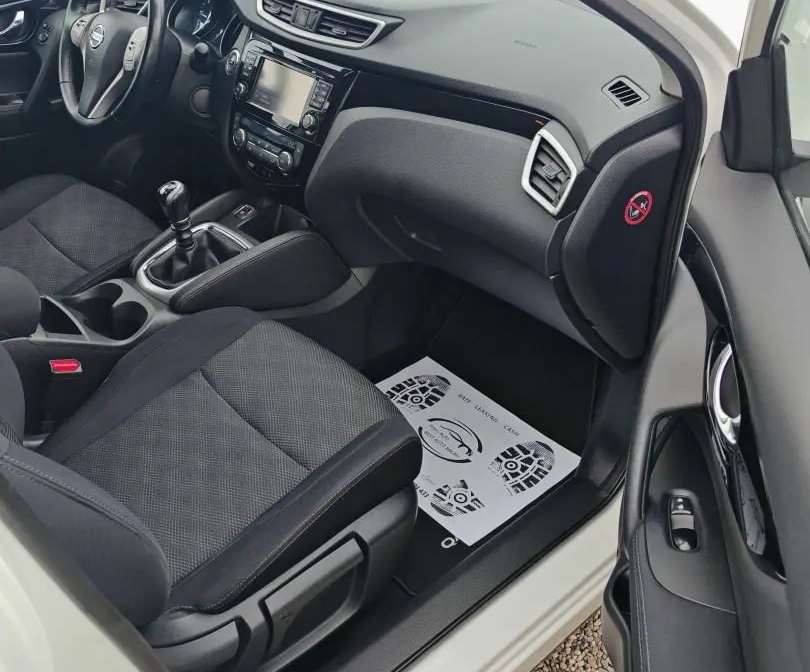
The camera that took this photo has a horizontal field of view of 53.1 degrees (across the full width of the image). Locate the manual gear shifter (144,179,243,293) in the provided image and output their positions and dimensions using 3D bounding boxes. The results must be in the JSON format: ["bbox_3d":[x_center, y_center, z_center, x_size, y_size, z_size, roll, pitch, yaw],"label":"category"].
[{"bbox_3d":[-0.396,-0.197,1.502,0.145,0.197,0.120,-22,42,-39],"label":"manual gear shifter"}]

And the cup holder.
[{"bbox_3d":[-0.534,-0.021,1.471,0.113,0.077,0.200,-22,42,-39],"label":"cup holder"}]

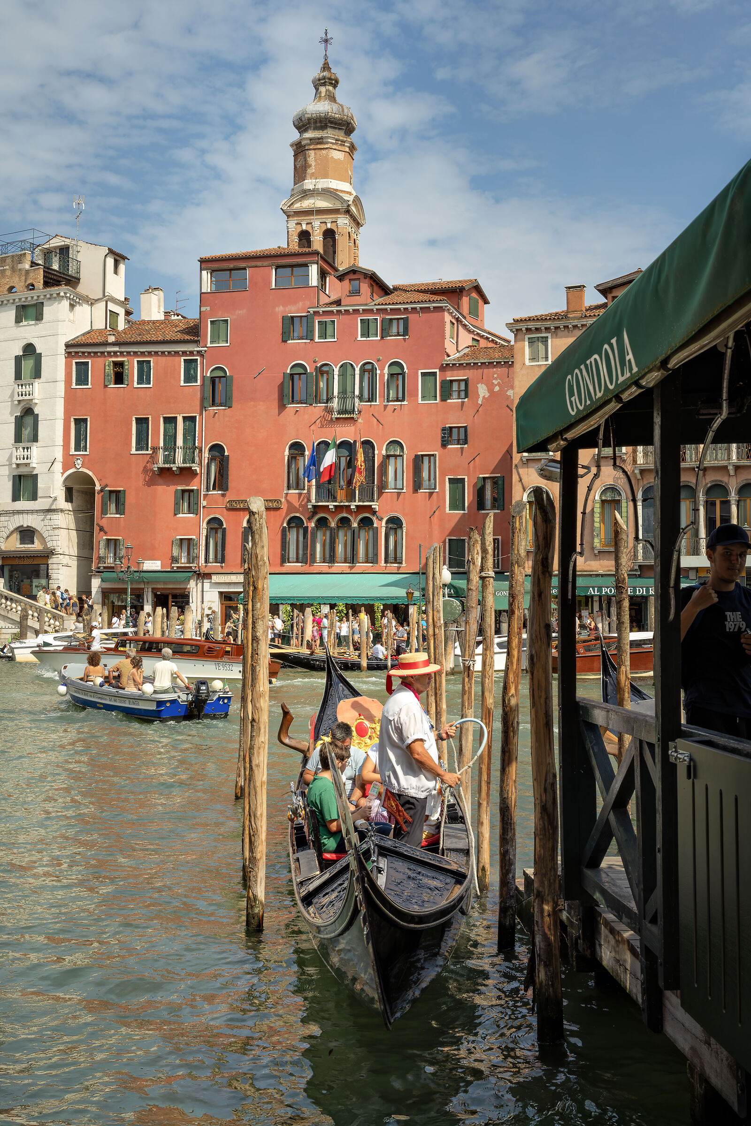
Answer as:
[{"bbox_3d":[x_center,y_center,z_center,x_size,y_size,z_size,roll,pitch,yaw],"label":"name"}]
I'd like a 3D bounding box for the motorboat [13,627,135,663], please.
[{"bbox_3d":[-13.756,4.026,61.565,7.000,1.700,2.200,1,-3,-22],"label":"motorboat"}]

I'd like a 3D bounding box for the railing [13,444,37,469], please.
[{"bbox_3d":[-19.801,-5.985,72.400,1.500,1.250,0.400,-1,-3,22],"label":"railing"}]

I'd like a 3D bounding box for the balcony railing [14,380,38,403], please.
[{"bbox_3d":[-19.674,-9.647,72.300,1.500,1.200,0.400,-1,-3,22],"label":"balcony railing"}]

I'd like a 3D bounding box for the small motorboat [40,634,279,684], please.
[{"bbox_3d":[-7.973,3.327,44.295,9.300,1.650,2.300,0,-3,18],"label":"small motorboat"}]

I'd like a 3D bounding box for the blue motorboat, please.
[{"bbox_3d":[-5.758,3.013,30.594,1.850,1.050,6.000,2,-3,-36],"label":"blue motorboat"}]

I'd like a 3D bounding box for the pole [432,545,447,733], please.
[{"bbox_3d":[0.737,1.322,14.272,0.120,3.052,0.120,-1,-3,3],"label":"pole"}]

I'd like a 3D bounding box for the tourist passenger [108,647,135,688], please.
[{"bbox_3d":[-5.657,2.553,28.572,0.750,1.300,0.600,-2,-3,41],"label":"tourist passenger"}]

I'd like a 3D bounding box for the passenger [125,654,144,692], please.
[{"bbox_3d":[-5.474,2.687,29.304,0.600,1.150,0.450,2,-3,-37],"label":"passenger"}]

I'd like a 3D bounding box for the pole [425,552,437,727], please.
[{"bbox_3d":[0.626,1.348,14.371,0.100,3.007,0.100,0,-3,2],"label":"pole"}]

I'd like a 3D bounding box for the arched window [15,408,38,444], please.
[{"bbox_3d":[-19.731,-7.720,72.600,1.500,2.000,0.250,-1,-3,22],"label":"arched window"}]

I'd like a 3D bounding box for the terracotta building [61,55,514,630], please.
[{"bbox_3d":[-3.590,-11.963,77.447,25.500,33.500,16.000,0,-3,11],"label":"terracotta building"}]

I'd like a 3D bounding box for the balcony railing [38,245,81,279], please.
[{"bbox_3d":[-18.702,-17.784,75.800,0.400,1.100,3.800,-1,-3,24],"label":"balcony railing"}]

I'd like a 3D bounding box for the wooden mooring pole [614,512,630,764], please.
[{"bbox_3d":[2.217,1.138,11.480,0.125,3.191,0.125,-2,-3,11],"label":"wooden mooring pole"}]

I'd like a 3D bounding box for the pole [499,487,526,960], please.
[{"bbox_3d":[0.935,1.110,8.785,0.150,3.070,0.150,1,1,11],"label":"pole"}]

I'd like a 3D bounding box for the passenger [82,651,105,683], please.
[{"bbox_3d":[-6.484,2.650,29.574,0.550,1.200,0.650,1,-3,-18],"label":"passenger"}]

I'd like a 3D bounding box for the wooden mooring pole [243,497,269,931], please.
[{"bbox_3d":[-0.852,1.070,9.166,0.145,3.074,0.145,0,-3,-5],"label":"wooden mooring pole"}]

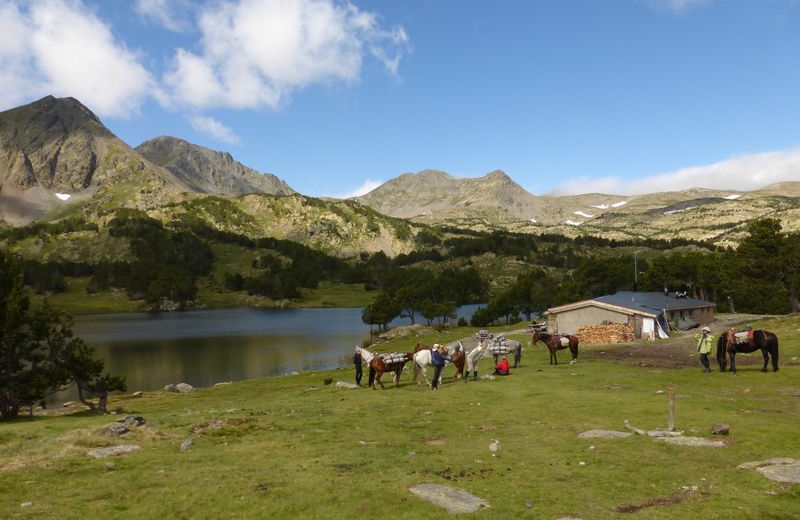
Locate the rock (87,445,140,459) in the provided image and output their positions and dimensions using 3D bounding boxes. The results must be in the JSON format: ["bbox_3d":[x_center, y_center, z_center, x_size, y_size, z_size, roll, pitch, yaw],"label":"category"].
[{"bbox_3d":[-5.991,3.961,11.604,1.000,0.130,0.650,2,-4,-24],"label":"rock"}]

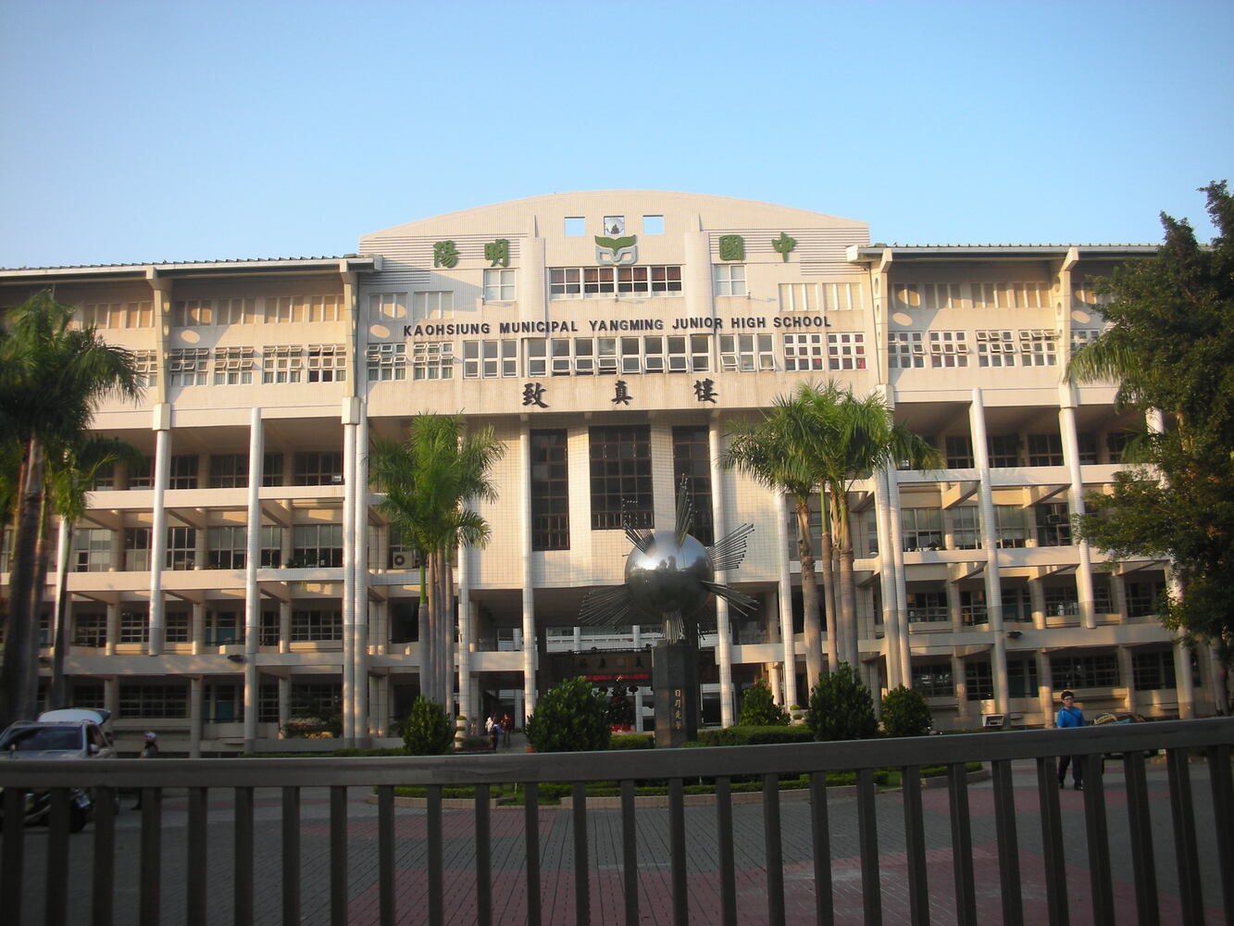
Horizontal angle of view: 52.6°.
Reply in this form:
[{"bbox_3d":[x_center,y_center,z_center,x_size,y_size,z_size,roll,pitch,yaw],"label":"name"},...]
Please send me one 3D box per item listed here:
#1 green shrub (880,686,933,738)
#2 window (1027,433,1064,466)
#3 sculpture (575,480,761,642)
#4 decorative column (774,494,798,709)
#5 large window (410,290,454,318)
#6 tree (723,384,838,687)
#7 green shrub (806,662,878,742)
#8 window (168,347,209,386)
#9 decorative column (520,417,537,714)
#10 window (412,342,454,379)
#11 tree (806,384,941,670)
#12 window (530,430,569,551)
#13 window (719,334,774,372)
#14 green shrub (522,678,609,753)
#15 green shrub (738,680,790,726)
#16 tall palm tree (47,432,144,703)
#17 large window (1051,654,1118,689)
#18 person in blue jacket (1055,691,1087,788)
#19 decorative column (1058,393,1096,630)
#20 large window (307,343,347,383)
[{"bbox_3d":[6.733,5.861,29.000,1.220,1.360,1.220,-1,-11,-2],"label":"green shrub"},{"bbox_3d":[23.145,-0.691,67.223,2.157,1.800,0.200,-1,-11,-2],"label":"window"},{"bbox_3d":[1.096,2.059,26.508,3.600,3.350,3.200,-1,-11,-2],"label":"sculpture"},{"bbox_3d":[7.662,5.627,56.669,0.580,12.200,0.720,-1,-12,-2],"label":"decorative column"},{"bbox_3d":[-8.667,-7.439,58.962,1.952,1.373,0.150,-1,-11,-2],"label":"large window"},{"bbox_3d":[5.831,3.474,44.527,4.100,13.033,4.100,-1,-13,-2],"label":"tree"},{"bbox_3d":[6.217,6.815,34.488,2.040,2.578,2.040,-1,-11,-2],"label":"green shrub"},{"bbox_3d":[-19.827,-4.439,57.734,1.870,1.840,0.200,-1,-12,-2],"label":"window"},{"bbox_3d":[-4.062,5.265,57.069,0.450,14.572,0.450,-1,-11,-2],"label":"decorative column"},{"bbox_3d":[-8.628,-4.780,58.659,1.892,1.809,0.200,-1,-11,-2],"label":"window"},{"bbox_3d":[10.544,3.799,51.654,4.900,14.461,4.700,-1,-11,-2],"label":"tree"},{"bbox_3d":[-3.102,1.278,58.013,1.720,5.750,0.220,-1,-12,-2],"label":"window"},{"bbox_3d":[6.140,-5.205,59.085,2.566,1.859,0.200,-1,-13,-2],"label":"window"},{"bbox_3d":[-1.212,6.349,30.325,2.072,2.364,2.072,-1,-11,-2],"label":"green shrub"},{"bbox_3d":[4.262,7.286,35.939,1.550,2.072,1.500,-1,-11,-2],"label":"green shrub"},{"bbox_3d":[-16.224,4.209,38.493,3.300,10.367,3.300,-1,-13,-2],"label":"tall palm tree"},{"bbox_3d":[24.067,10.743,64.213,3.369,1.612,0.200,-1,-11,-2],"label":"large window"},{"bbox_3d":[7.758,4.732,21.321,0.520,1.697,0.400,-2,-11,1],"label":"person in blue jacket"},{"bbox_3d":[21.692,2.182,58.577,0.520,11.178,0.600,-1,-11,-2],"label":"decorative column"},{"bbox_3d":[-13.604,-4.638,58.439,1.834,1.825,0.200,-1,-11,-2],"label":"large window"}]

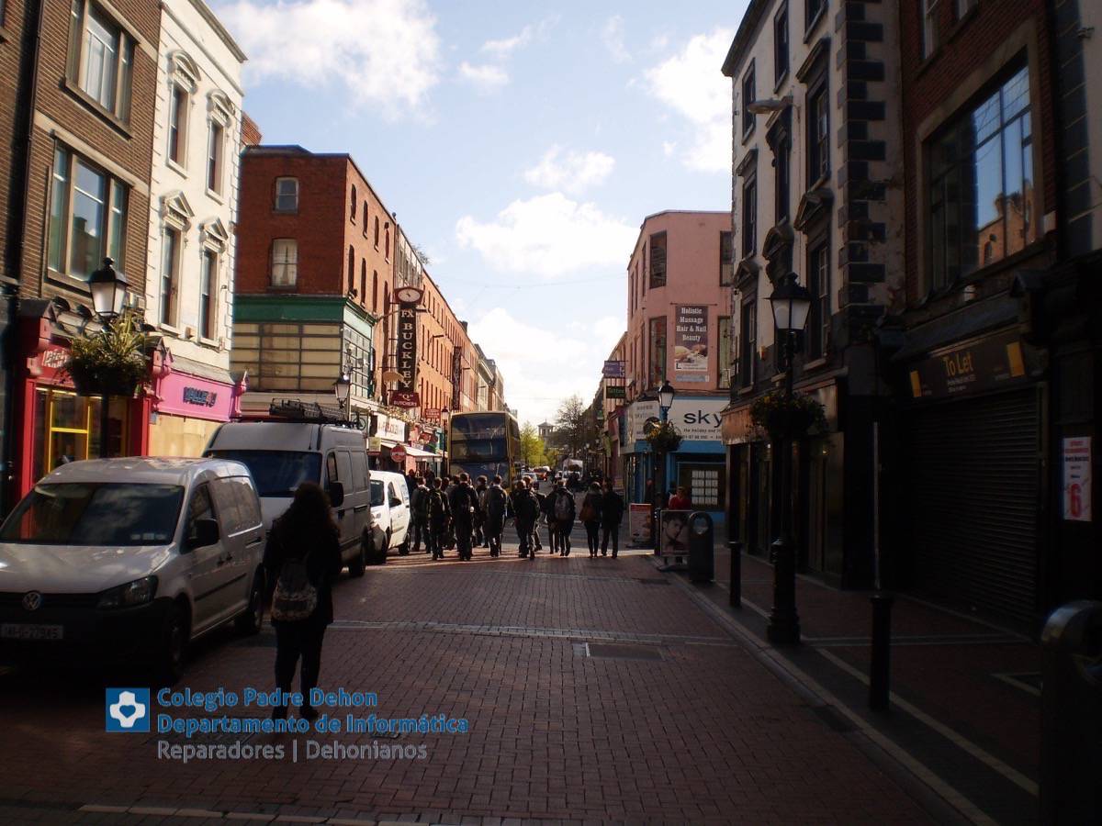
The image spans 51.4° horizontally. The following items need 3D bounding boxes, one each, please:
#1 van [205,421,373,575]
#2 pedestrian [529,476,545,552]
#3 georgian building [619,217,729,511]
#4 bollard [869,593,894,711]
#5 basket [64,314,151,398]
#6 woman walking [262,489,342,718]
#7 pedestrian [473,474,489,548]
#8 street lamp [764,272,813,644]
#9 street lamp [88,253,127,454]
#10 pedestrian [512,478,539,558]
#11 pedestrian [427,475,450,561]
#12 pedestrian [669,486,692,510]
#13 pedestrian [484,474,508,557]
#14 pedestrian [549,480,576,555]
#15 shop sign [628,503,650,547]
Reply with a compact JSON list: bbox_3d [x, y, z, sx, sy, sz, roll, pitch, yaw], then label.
[{"bbox_3d":[-4.249,1.437,17.924,2.000,2.500,5.000,1,-3,1],"label":"van"},{"bbox_3d":[-0.328,2.246,25.600,0.470,1.662,0.420,1,-3,9],"label":"pedestrian"},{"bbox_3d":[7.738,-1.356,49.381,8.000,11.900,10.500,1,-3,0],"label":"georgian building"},{"bbox_3d":[2.567,1.858,8.900,0.170,0.899,0.170,1,-3,1],"label":"bollard"},{"bbox_3d":[-4.755,-0.616,12.300,0.850,0.900,0.820,1,-3,1],"label":"basket"},{"bbox_3d":[-1.684,1.286,7.771,0.520,1.620,0.380,1,-3,0],"label":"woman walking"},{"bbox_3d":[-1.651,2.359,27.298,0.500,1.680,0.360,1,-3,0],"label":"pedestrian"},{"bbox_3d":[2.467,0.456,11.909,0.430,3.830,0.430,1,-3,0],"label":"street lamp"},{"bbox_3d":[-4.514,0.345,11.492,0.410,3.830,0.410,1,-3,0],"label":"street lamp"},{"bbox_3d":[-0.553,2.303,25.100,0.550,1.770,0.450,1,-3,1],"label":"pedestrian"},{"bbox_3d":[-2.385,2.249,24.300,0.500,1.750,0.450,1,-3,1],"label":"pedestrian"},{"bbox_3d":[2.910,2.455,25.961,0.480,1.620,0.360,1,-3,1],"label":"pedestrian"},{"bbox_3d":[-1.184,2.176,24.417,0.520,1.740,0.380,1,-3,0],"label":"pedestrian"},{"bbox_3d":[0.272,2.283,25.100,0.520,1.660,0.420,1,-3,0],"label":"pedestrian"},{"bbox_3d":[2.133,2.674,27.300,0.560,1.039,0.420,1,-3,1],"label":"shop sign"}]

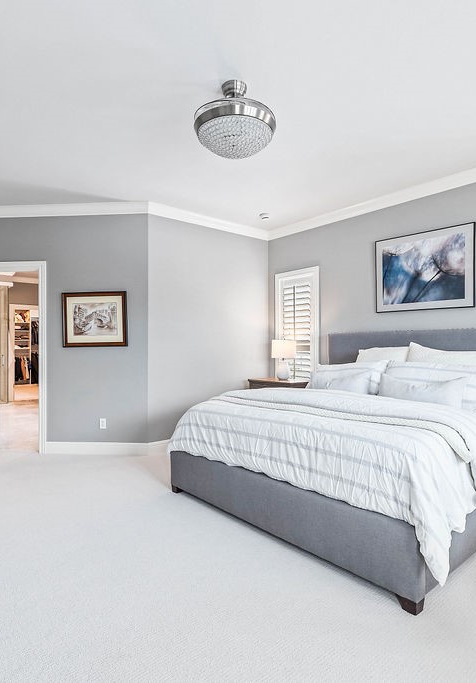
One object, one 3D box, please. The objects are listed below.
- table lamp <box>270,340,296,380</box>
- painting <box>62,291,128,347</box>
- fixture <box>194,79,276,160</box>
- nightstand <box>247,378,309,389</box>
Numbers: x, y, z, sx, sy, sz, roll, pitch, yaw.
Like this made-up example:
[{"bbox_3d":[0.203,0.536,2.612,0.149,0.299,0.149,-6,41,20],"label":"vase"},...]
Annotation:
[{"bbox_3d":[0.573,0.229,5.014,0.305,0.520,0.305,0,0,0],"label":"table lamp"},{"bbox_3d":[-1.568,-0.240,4.377,0.735,0.600,0.035,0,0,4],"label":"painting"},{"bbox_3d":[-0.016,-1.309,2.347,0.490,0.390,0.490,0,0,0],"label":"fixture"},{"bbox_3d":[0.584,0.868,4.938,0.420,0.750,0.950,0,-1,-41],"label":"nightstand"}]

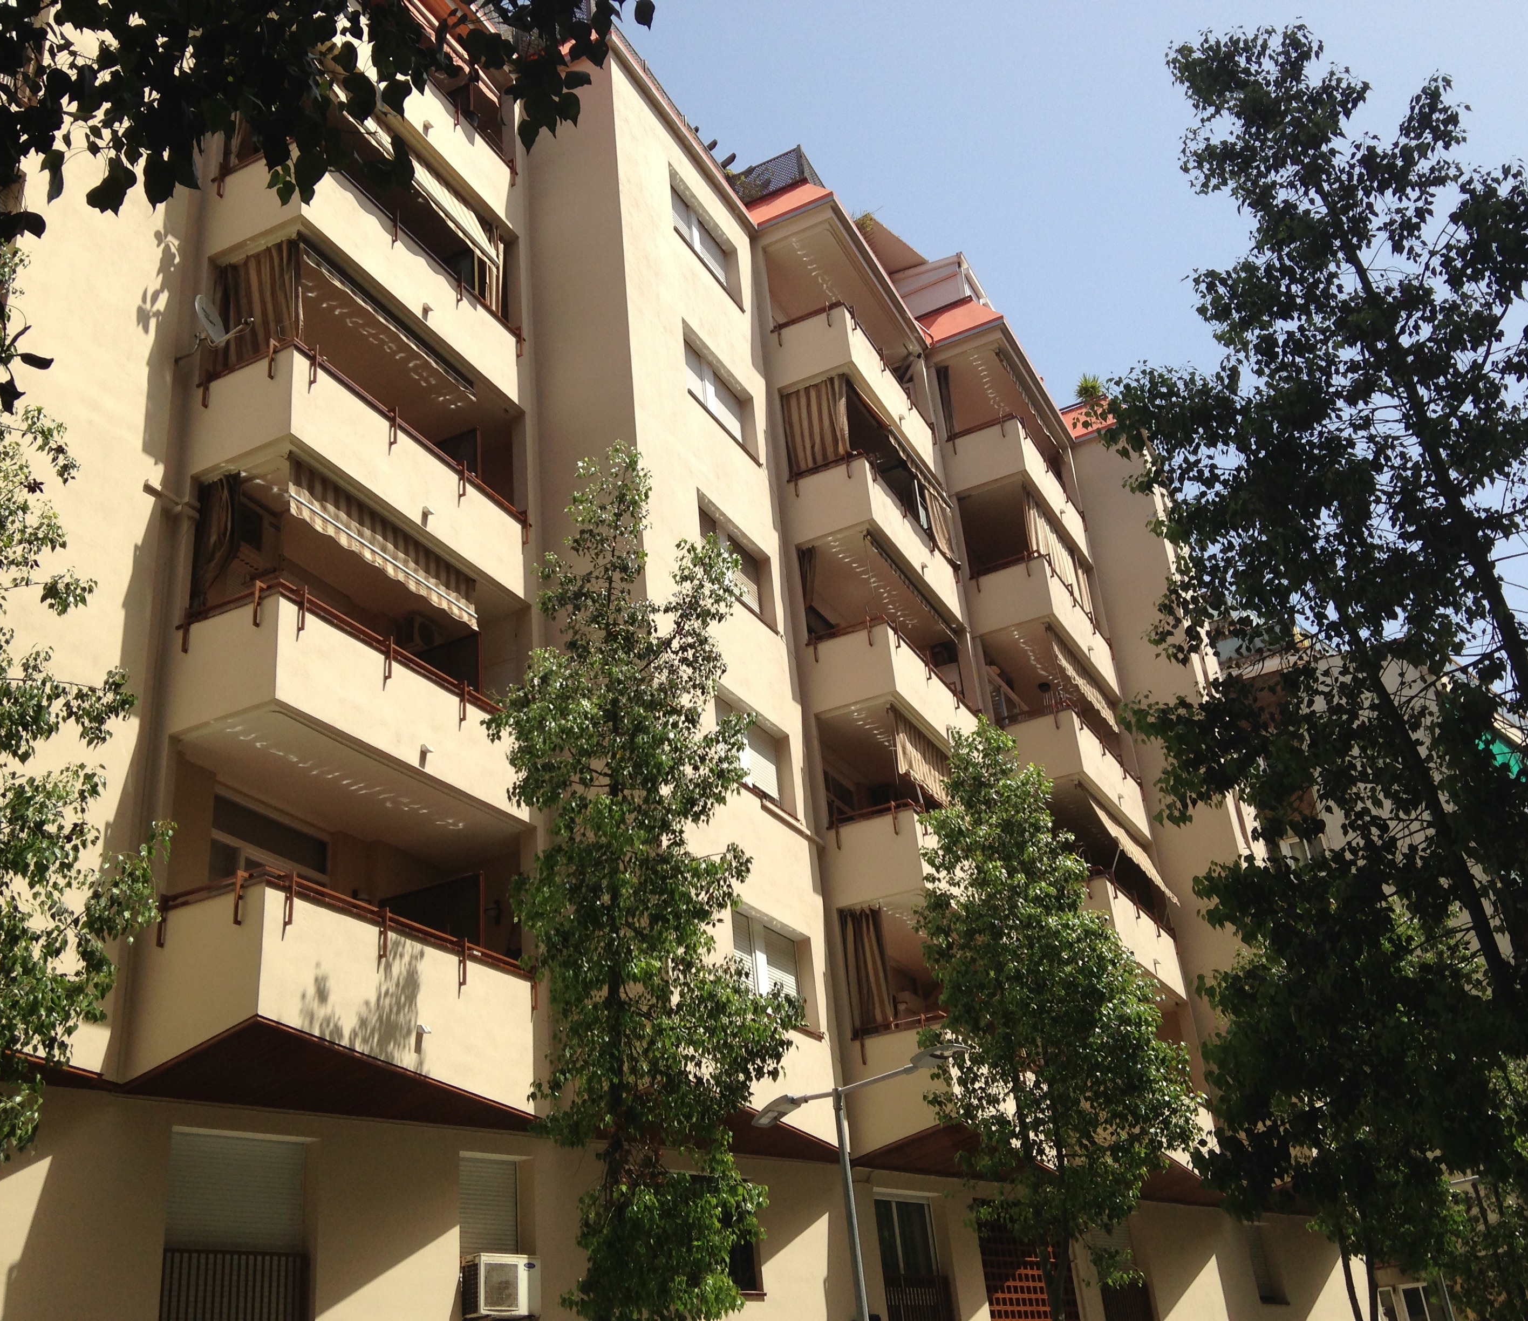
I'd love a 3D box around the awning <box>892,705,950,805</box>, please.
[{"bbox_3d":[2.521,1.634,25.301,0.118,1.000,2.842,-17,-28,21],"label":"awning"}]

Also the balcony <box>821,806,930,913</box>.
[{"bbox_3d":[2.407,3.540,25.093,1.470,1.176,4.263,-17,-28,21],"label":"balcony"}]

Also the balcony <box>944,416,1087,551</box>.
[{"bbox_3d":[4.889,-2.913,31.673,1.276,1.247,4.118,-17,-29,22],"label":"balcony"}]

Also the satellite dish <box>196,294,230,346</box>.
[{"bbox_3d":[-5.923,-3.651,18.002,0.157,0.647,0.598,-21,-28,3],"label":"satellite dish"}]

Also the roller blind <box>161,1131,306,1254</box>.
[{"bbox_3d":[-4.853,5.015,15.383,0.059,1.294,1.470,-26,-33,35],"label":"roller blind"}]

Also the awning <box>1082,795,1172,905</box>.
[{"bbox_3d":[6.197,3.123,28.416,0.493,1.218,3.944,-17,-29,22],"label":"awning"}]

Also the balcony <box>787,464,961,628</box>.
[{"bbox_3d":[1.879,-1.712,27.684,1.470,1.176,4.263,-17,-28,21],"label":"balcony"}]

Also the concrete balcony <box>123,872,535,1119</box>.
[{"bbox_3d":[-4.041,3.520,16.396,1.566,1.537,4.089,-17,-29,22],"label":"concrete balcony"}]

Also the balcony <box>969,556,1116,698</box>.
[{"bbox_3d":[5.259,-0.341,31.152,1.470,1.176,4.263,-17,-28,21],"label":"balcony"}]

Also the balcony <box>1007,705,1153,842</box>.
[{"bbox_3d":[5.523,2.285,29.857,1.470,1.176,4.263,-17,-28,21],"label":"balcony"}]

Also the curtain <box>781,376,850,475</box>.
[{"bbox_3d":[0.851,-3.630,26.191,1.087,1.740,0.131,-17,-29,22],"label":"curtain"}]

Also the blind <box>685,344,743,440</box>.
[{"bbox_3d":[-0.812,-3.898,25.021,0.101,1.247,2.184,-17,-29,22],"label":"blind"}]

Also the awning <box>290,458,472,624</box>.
[{"bbox_3d":[-4.056,-1.204,18.258,0.261,0.682,3.190,-17,-29,22],"label":"awning"}]

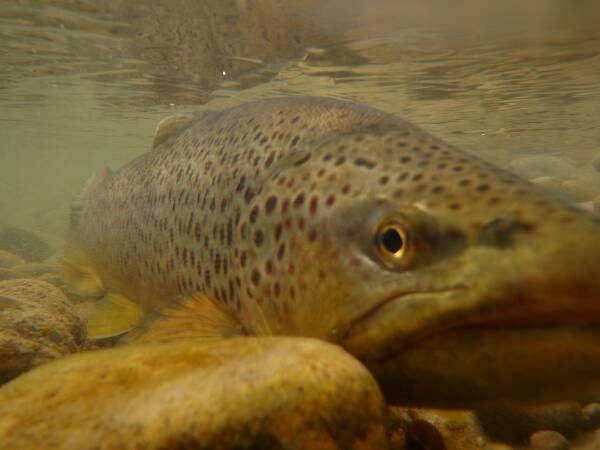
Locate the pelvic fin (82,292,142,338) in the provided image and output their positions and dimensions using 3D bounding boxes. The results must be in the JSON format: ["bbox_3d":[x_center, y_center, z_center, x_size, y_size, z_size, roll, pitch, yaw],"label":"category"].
[{"bbox_3d":[-0.140,0.068,0.365,0.044,0.034,0.016,2,5,32],"label":"pelvic fin"}]

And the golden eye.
[{"bbox_3d":[0.035,0.007,0.183,0.015,0.016,0.008,3,5,38],"label":"golden eye"}]

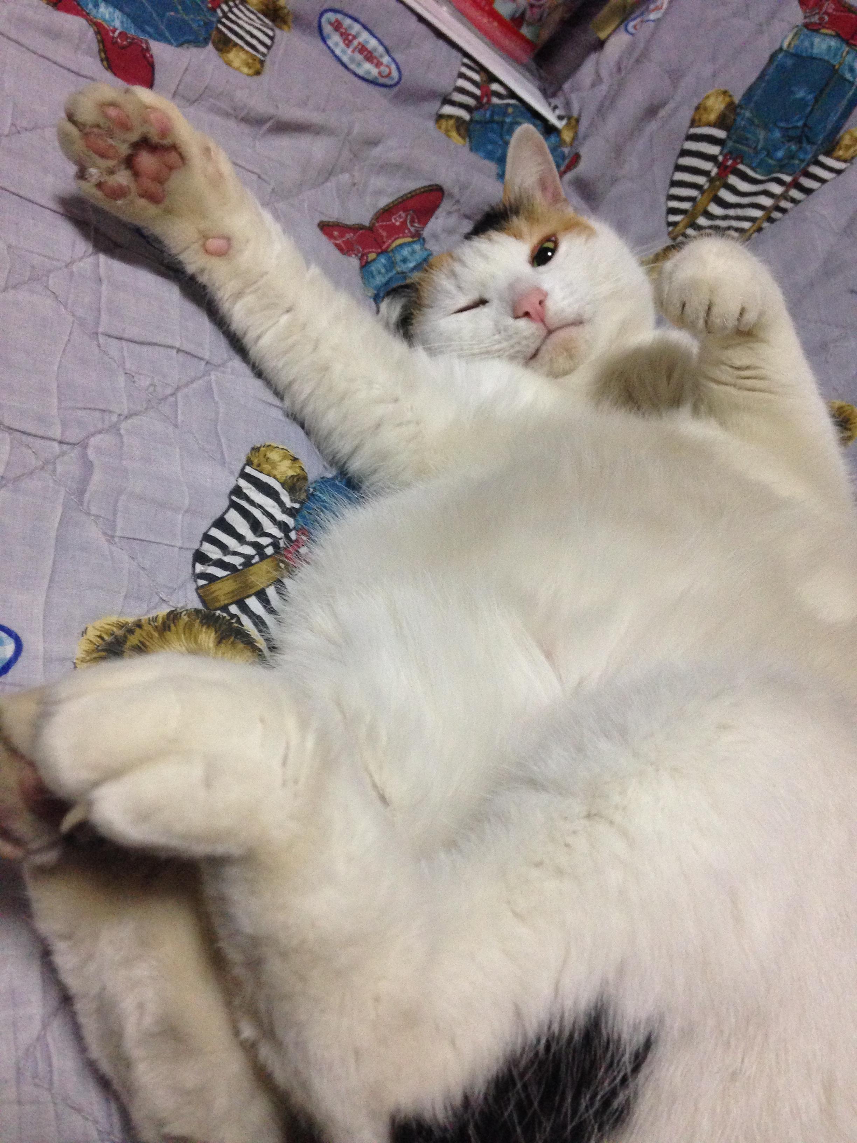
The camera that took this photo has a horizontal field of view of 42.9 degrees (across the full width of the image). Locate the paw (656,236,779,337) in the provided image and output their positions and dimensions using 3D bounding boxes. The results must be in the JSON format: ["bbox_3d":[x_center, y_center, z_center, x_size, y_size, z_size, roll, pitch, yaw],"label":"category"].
[{"bbox_3d":[0.123,-0.122,0.465,0.046,0.034,0.046,10,38,3],"label":"paw"}]

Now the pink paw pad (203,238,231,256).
[{"bbox_3d":[-0.081,-0.124,0.415,0.011,0.007,0.005,-9,10,-6],"label":"pink paw pad"}]

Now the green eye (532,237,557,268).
[{"bbox_3d":[0.051,-0.142,0.485,0.015,0.009,0.011,-41,85,5],"label":"green eye"}]

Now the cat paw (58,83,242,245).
[{"bbox_3d":[-0.109,-0.157,0.425,0.077,0.036,0.049,38,82,9],"label":"cat paw"}]

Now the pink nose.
[{"bbox_3d":[0.044,-0.115,0.470,0.017,0.010,0.013,-39,76,13],"label":"pink nose"}]

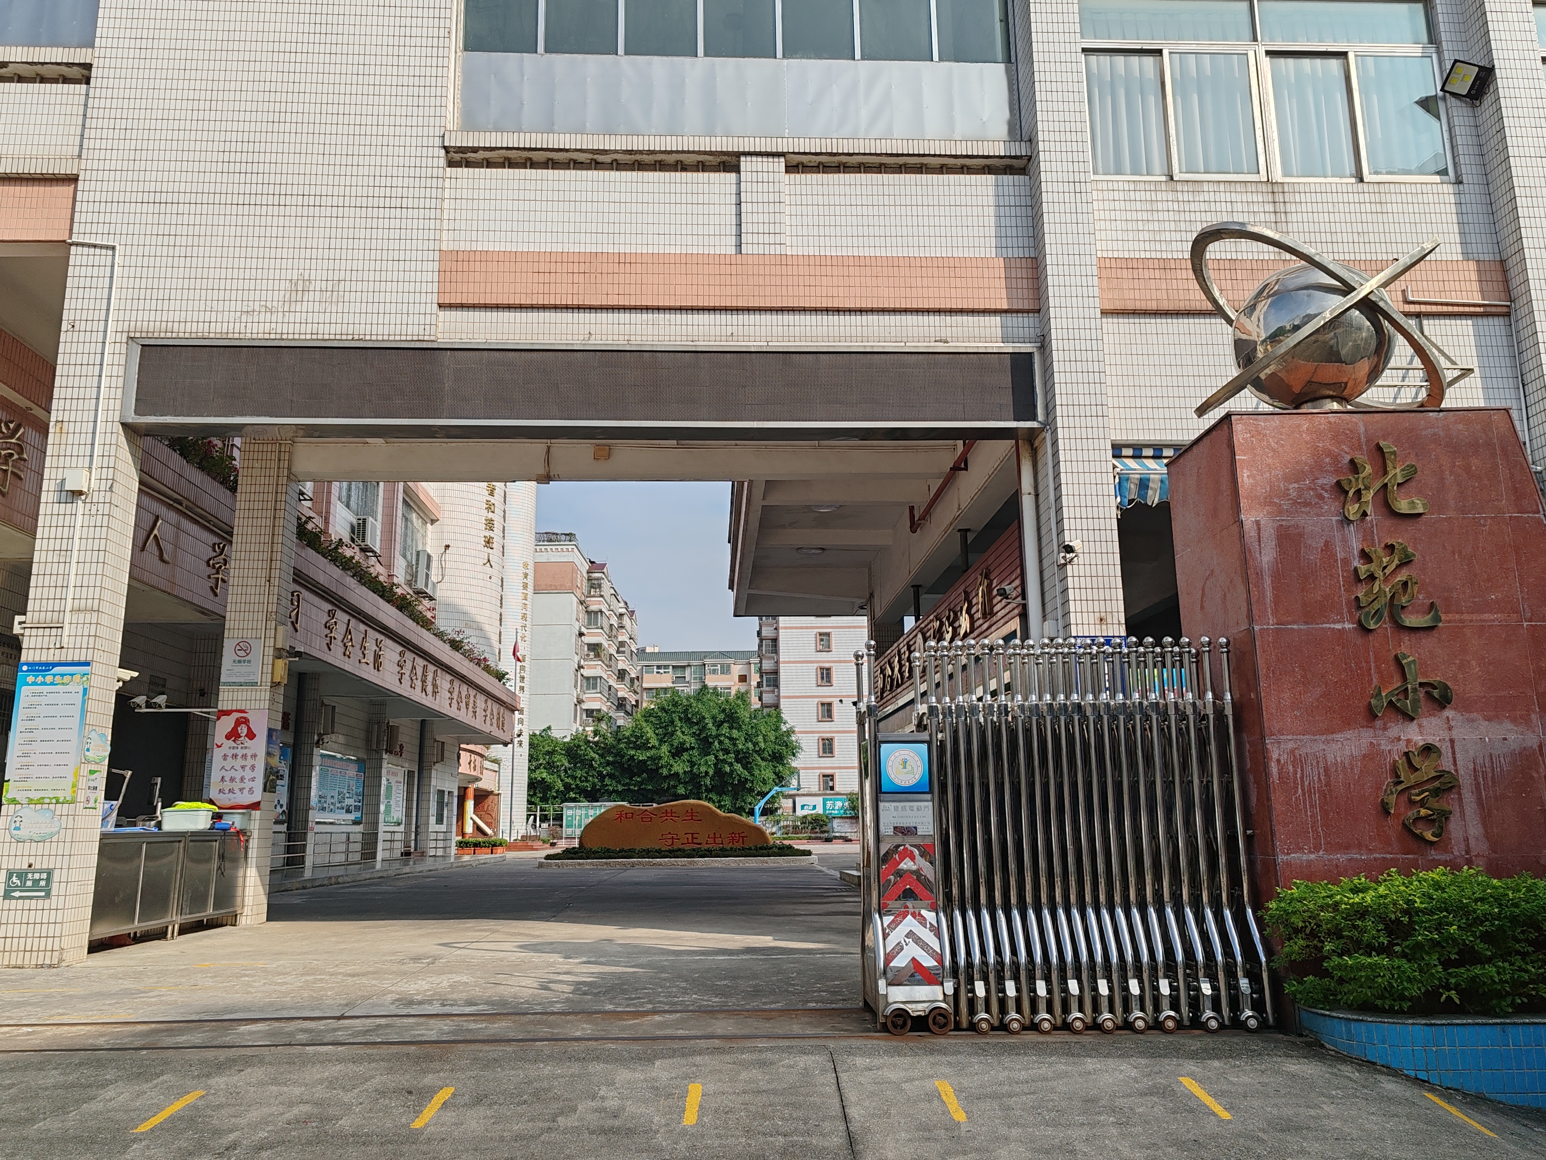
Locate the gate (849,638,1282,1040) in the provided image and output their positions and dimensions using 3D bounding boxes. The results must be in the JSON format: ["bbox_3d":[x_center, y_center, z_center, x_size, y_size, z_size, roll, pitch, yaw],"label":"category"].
[{"bbox_3d":[1.450,1.314,6.406,1.947,1.978,0.799,0,-12,-3],"label":"gate"}]

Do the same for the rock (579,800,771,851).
[{"bbox_3d":[-2.775,6.967,33.998,5.400,1.480,1.300,0,-12,-3],"label":"rock"}]

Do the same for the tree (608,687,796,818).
[{"bbox_3d":[-3.813,10.393,67.188,10.700,9.040,10.000,0,-12,-3],"label":"tree"}]

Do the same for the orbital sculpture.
[{"bbox_3d":[3.181,-1.463,7.054,1.486,1.250,1.384,0,-12,-3],"label":"orbital sculpture"}]

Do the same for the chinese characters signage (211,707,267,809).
[{"bbox_3d":[-6.252,2.102,14.116,0.574,1.148,0.020,0,-12,-3],"label":"chinese characters signage"}]

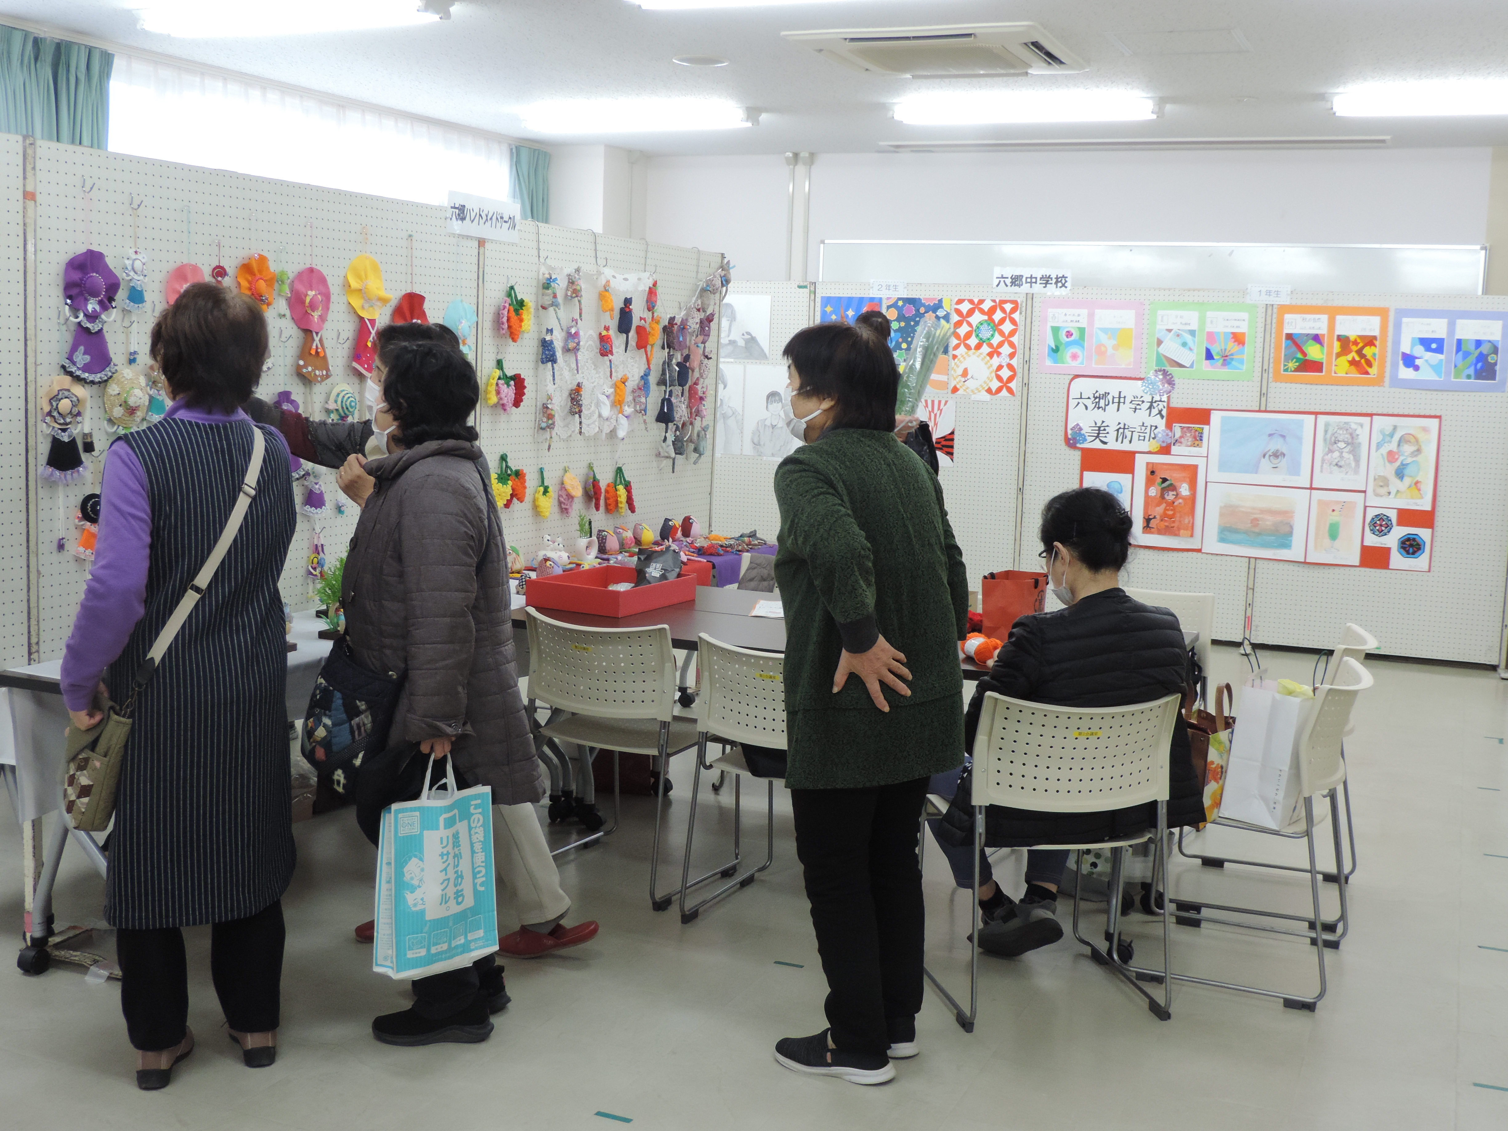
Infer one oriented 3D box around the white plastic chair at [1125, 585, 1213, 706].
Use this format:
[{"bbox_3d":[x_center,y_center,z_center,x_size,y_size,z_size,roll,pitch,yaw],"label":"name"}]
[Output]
[{"bbox_3d":[1.206,0.488,5.671,0.500,0.780,0.550,5,8,21],"label":"white plastic chair"}]

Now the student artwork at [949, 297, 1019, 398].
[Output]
[{"bbox_3d":[1.239,-1.170,9.368,0.370,0.520,0.015,5,8,23],"label":"student artwork"}]

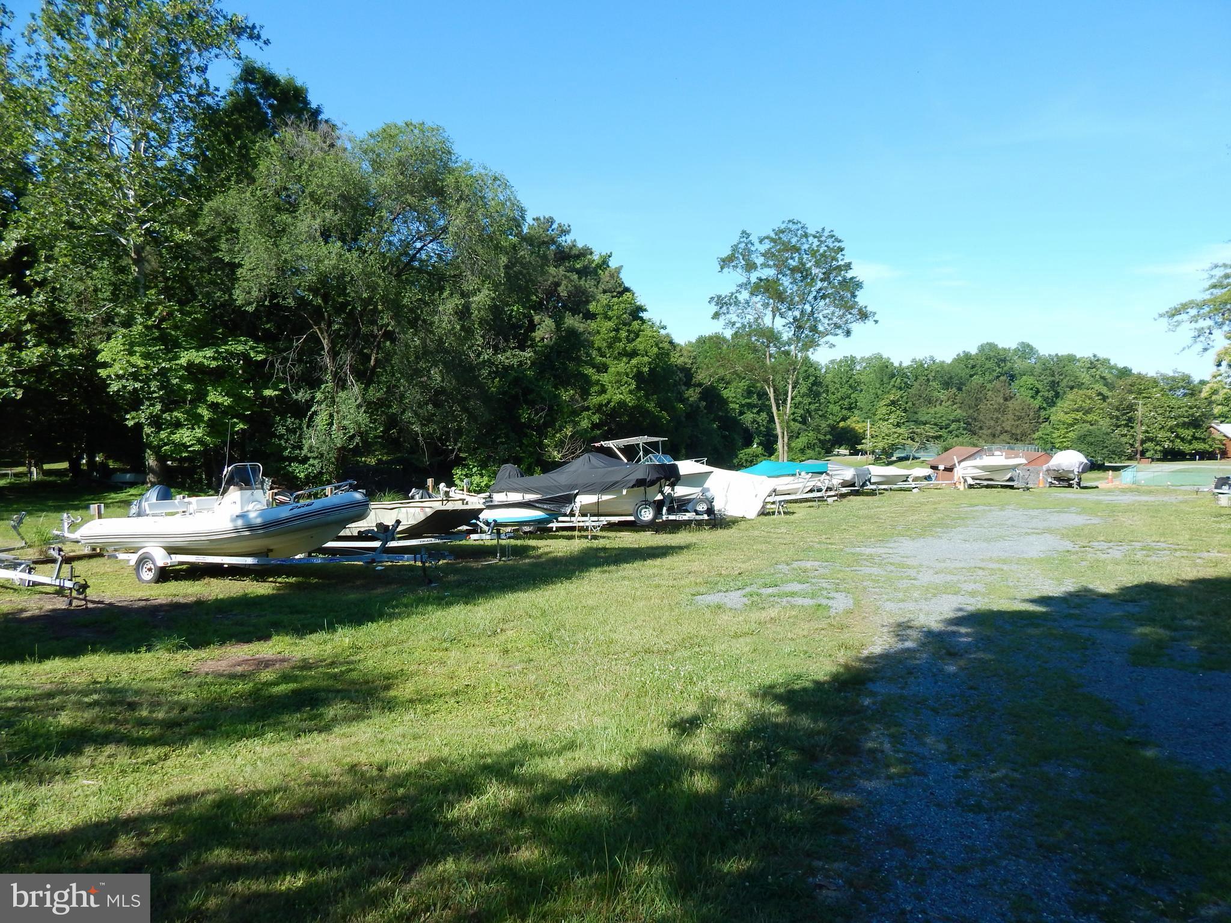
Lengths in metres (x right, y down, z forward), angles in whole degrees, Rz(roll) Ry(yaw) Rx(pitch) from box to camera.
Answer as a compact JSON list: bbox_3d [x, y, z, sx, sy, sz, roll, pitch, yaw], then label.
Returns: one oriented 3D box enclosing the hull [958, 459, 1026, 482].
[{"bbox_3d":[27.800,0.660,58.000,2.200,1.650,5.500,0,0,-43],"label":"hull"}]

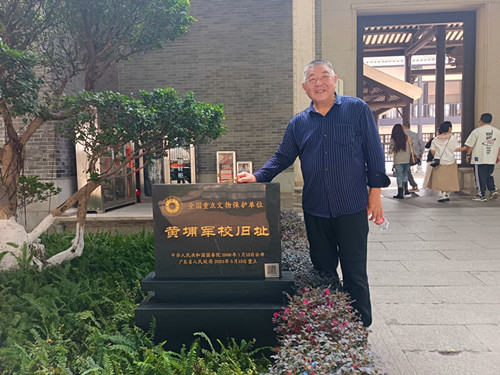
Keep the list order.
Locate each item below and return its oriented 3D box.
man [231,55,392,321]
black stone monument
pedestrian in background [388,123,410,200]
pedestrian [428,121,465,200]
[{"bbox_3d":[0.384,0.082,2.160,0.880,1.720,0.420,0,4,15],"label":"man"},{"bbox_3d":[-0.184,0.485,2.190,0.960,1.000,0.300,-1,4,3],"label":"black stone monument"},{"bbox_3d":[3.128,-0.550,7.250,0.460,1.580,0.340,-2,4,-7],"label":"pedestrian in background"},{"bbox_3d":[3.854,-0.499,6.800,0.660,1.600,0.450,-1,4,-2],"label":"pedestrian"}]

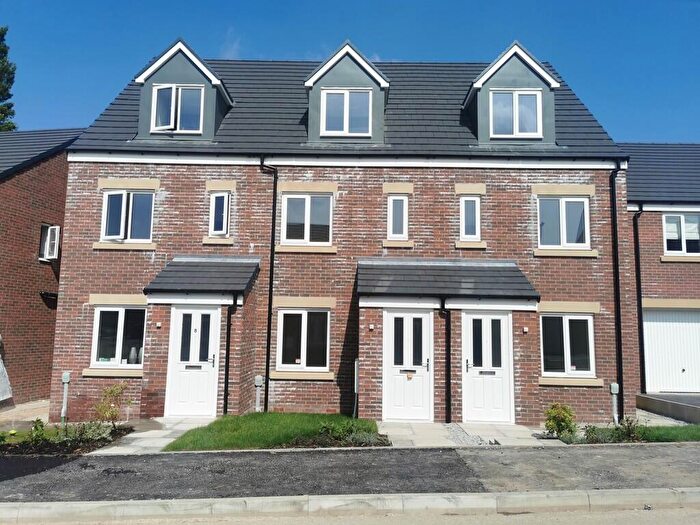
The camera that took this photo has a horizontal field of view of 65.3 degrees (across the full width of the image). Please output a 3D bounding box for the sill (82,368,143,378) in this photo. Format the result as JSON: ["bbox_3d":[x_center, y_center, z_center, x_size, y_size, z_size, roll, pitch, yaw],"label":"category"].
[{"bbox_3d":[-4.934,2.326,11.509,1.343,0.158,0.150,1,-6,1],"label":"sill"}]

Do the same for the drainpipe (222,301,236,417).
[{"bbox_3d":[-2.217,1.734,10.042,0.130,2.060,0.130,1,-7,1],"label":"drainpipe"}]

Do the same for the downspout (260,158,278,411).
[{"bbox_3d":[-1.780,0.421,11.561,0.388,5.360,0.200,1,-6,1],"label":"downspout"}]

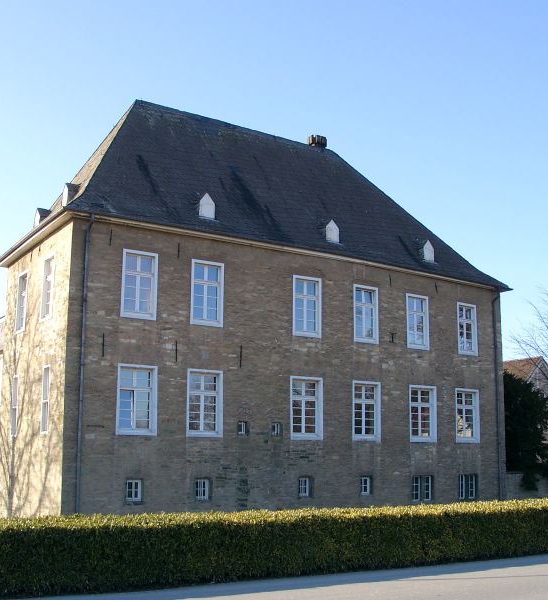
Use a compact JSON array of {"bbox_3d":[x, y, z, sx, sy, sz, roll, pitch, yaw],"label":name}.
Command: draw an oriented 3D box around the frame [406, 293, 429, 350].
[{"bbox_3d":[5.548,0.868,30.530,1.169,2.137,0.190,8,-14,-33],"label":"frame"}]

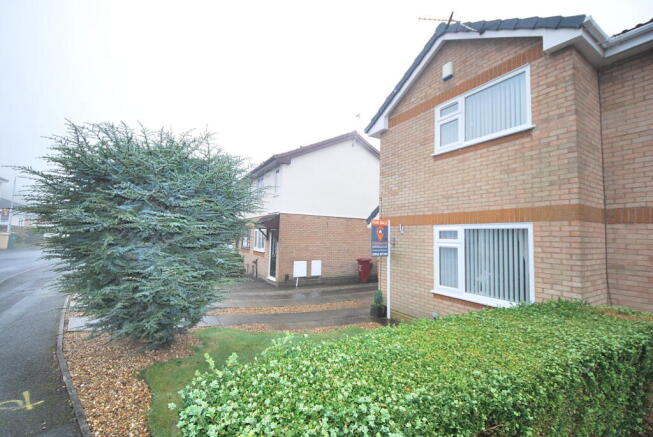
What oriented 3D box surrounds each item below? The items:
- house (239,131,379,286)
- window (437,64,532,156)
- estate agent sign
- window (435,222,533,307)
[{"bbox_3d":[-0.743,-0.423,14.846,7.400,6.950,7.700,4,-4,-32],"label":"house"},{"bbox_3d":[2.853,-1.954,4.849,0.120,1.080,1.770,4,-4,-32],"label":"window"},{"bbox_3d":[1.269,0.462,6.050,0.530,0.890,0.040,3,-4,-27],"label":"estate agent sign"},{"bbox_3d":[2.769,0.837,4.701,0.120,1.450,1.780,4,-4,-32],"label":"window"}]

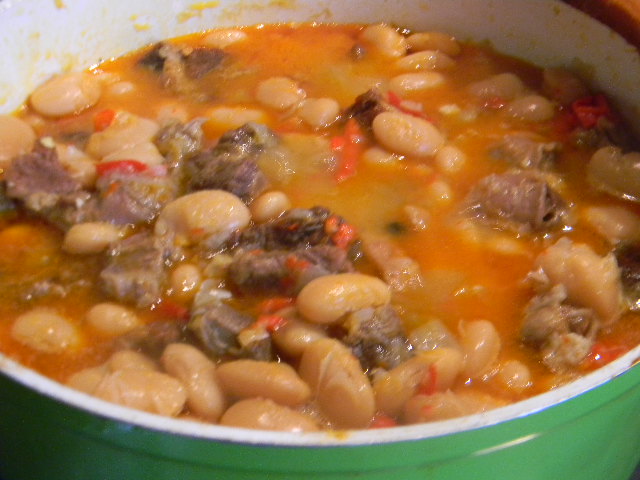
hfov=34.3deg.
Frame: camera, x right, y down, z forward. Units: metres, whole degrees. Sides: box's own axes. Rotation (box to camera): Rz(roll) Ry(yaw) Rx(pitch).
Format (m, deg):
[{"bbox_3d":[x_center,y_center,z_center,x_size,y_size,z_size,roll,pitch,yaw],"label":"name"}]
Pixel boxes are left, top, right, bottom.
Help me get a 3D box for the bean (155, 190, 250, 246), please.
[{"bbox_3d":[-0.034,-0.006,0.295,0.028,0.013,0.016,-17,42,-20],"label":"bean"}]

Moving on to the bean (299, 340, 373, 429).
[{"bbox_3d":[0.004,0.034,0.247,0.015,0.012,0.025,-18,57,-20],"label":"bean"}]

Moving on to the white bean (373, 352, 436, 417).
[{"bbox_3d":[0.022,0.039,0.276,0.013,0.011,0.025,26,46,28],"label":"white bean"}]

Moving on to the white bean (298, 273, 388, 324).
[{"bbox_3d":[0.006,0.016,0.278,0.026,0.012,0.015,-15,41,-18],"label":"white bean"}]

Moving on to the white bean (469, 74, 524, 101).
[{"bbox_3d":[0.062,-0.054,0.364,0.021,0.010,0.011,-11,40,-13],"label":"white bean"}]

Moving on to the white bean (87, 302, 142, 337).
[{"bbox_3d":[-0.054,0.021,0.272,0.016,0.009,0.010,9,40,11],"label":"white bean"}]

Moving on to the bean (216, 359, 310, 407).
[{"bbox_3d":[-0.014,0.034,0.249,0.024,0.010,0.011,11,40,14],"label":"bean"}]

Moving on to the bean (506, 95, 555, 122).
[{"bbox_3d":[0.080,-0.050,0.395,0.020,0.011,0.013,11,41,13],"label":"bean"}]

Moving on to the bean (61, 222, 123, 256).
[{"bbox_3d":[-0.072,-0.001,0.328,0.021,0.011,0.013,-8,40,-10],"label":"bean"}]

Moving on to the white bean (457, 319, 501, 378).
[{"bbox_3d":[0.041,0.028,0.268,0.011,0.009,0.019,12,40,15],"label":"white bean"}]

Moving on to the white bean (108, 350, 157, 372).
[{"bbox_3d":[-0.052,0.035,0.283,0.020,0.011,0.013,14,41,16],"label":"white bean"}]

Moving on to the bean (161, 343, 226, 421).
[{"bbox_3d":[-0.030,0.034,0.249,0.011,0.010,0.024,-23,60,-26],"label":"bean"}]

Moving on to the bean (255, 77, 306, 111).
[{"bbox_3d":[-0.016,-0.056,0.399,0.020,0.012,0.015,10,40,11],"label":"bean"}]

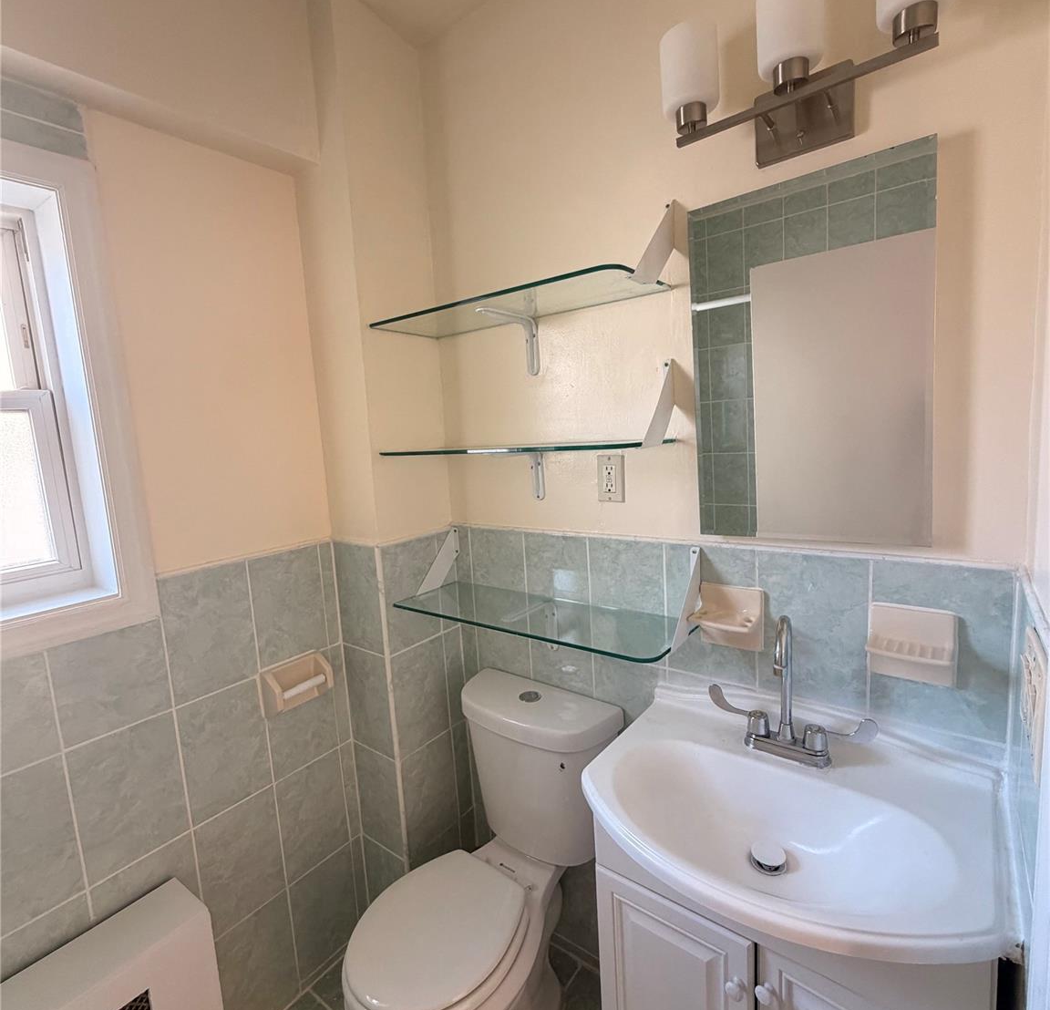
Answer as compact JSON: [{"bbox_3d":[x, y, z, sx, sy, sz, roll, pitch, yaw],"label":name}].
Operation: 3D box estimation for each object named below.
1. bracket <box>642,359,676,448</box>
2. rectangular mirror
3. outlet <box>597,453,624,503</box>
[{"bbox_3d":[0.268,-0.215,1.184,0.026,0.182,0.159,2,9,38],"label":"bracket"},{"bbox_3d":[0.520,-0.261,1.063,0.404,0.659,0.027,2,9,38],"label":"rectangular mirror"},{"bbox_3d":[0.205,-0.063,1.352,0.070,0.115,0.012,2,9,38],"label":"outlet"}]

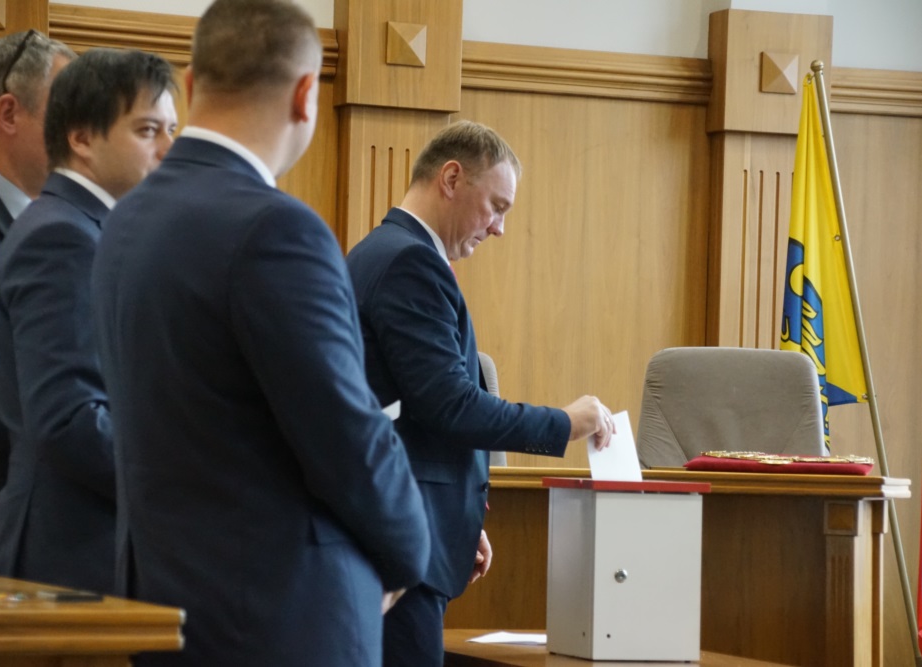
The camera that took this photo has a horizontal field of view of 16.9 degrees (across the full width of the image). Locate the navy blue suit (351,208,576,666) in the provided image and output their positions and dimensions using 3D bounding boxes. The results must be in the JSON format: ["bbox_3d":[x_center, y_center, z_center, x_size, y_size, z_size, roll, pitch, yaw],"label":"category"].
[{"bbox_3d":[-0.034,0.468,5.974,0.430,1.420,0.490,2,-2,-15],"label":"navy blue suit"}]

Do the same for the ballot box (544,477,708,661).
[{"bbox_3d":[0.314,0.449,5.943,0.249,0.334,0.215,2,-2,-25],"label":"ballot box"}]

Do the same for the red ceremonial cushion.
[{"bbox_3d":[0.760,0.315,7.450,0.420,0.045,0.360,1,-2,6],"label":"red ceremonial cushion"}]

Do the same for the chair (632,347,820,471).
[{"bbox_3d":[0.658,0.582,7.660,0.540,1.100,0.600,1,-2,4],"label":"chair"}]

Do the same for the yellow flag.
[{"bbox_3d":[1.002,-0.169,8.600,0.230,1.095,0.160,2,-2,-15],"label":"yellow flag"}]

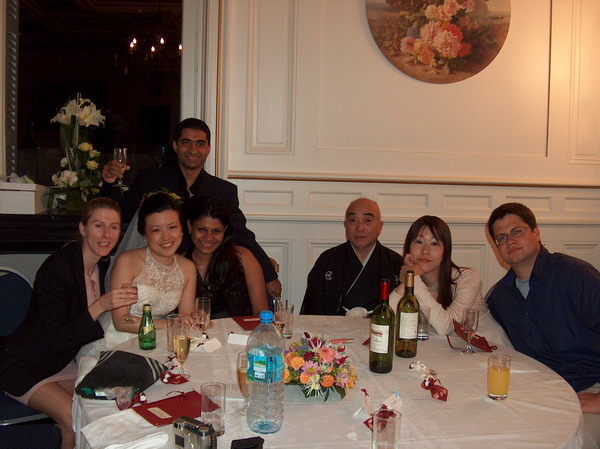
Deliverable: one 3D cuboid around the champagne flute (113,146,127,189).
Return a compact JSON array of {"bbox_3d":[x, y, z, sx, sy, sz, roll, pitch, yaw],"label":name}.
[{"bbox_3d":[-0.772,-0.245,2.760,0.055,0.161,0.055,1,6,0],"label":"champagne flute"}]

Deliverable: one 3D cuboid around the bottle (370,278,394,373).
[{"bbox_3d":[0.273,0.327,2.083,0.077,0.298,0.077,4,6,20],"label":"bottle"}]

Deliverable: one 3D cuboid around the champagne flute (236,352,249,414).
[{"bbox_3d":[-0.141,0.426,1.723,0.058,0.157,0.058,1,6,0],"label":"champagne flute"}]

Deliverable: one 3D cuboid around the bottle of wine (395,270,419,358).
[{"bbox_3d":[0.381,0.313,2.255,0.076,0.299,0.076,2,6,3],"label":"bottle of wine"}]

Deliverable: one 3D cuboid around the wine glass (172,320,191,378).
[{"bbox_3d":[-0.364,0.391,1.990,0.056,0.163,0.056,1,6,0],"label":"wine glass"}]

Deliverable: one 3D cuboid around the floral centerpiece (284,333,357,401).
[{"bbox_3d":[0.058,0.418,1.924,0.220,0.142,0.205,1,6,0],"label":"floral centerpiece"}]

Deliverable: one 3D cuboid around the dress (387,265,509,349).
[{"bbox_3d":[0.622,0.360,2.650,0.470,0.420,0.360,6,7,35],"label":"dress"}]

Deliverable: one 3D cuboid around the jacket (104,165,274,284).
[{"bbox_3d":[-0.491,0.026,2.820,0.760,0.620,0.420,1,6,-10],"label":"jacket"}]

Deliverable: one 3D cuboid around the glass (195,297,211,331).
[{"bbox_3d":[-0.361,0.352,2.355,0.056,0.160,0.056,1,6,-9],"label":"glass"}]

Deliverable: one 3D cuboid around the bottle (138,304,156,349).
[{"bbox_3d":[-0.540,0.362,2.273,0.061,0.155,0.061,1,6,0],"label":"bottle"}]

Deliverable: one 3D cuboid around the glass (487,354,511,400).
[{"bbox_3d":[0.584,0.448,1.876,0.063,0.118,0.063,1,6,0],"label":"glass"}]

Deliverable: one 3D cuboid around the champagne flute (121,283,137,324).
[{"bbox_3d":[-0.629,0.293,2.360,0.057,0.160,0.057,0,6,-15],"label":"champagne flute"}]

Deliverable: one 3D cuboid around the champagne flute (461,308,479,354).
[{"bbox_3d":[0.614,0.386,2.309,0.057,0.157,0.057,1,6,0],"label":"champagne flute"}]

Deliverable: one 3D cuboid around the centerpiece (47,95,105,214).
[{"bbox_3d":[-1.151,-0.371,3.300,0.290,0.600,0.270,0,6,-19],"label":"centerpiece"}]

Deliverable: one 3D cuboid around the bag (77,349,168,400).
[{"bbox_3d":[-0.541,0.438,1.944,0.260,0.070,0.290,2,6,7],"label":"bag"}]

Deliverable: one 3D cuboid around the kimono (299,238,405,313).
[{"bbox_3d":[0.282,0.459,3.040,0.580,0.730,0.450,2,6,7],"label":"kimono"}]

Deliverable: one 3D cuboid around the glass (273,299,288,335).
[{"bbox_3d":[-0.067,0.357,2.392,0.056,0.160,0.056,1,6,-1],"label":"glass"}]

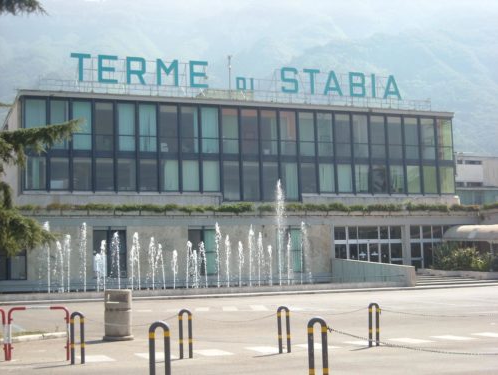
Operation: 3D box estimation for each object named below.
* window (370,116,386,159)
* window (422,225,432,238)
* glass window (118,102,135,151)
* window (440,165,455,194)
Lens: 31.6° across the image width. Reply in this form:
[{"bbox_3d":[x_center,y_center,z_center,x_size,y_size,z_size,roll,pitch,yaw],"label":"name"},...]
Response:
[{"bbox_3d":[9.174,-3.562,62.353,1.190,3.113,0.150,1,-7,-22],"label":"window"},{"bbox_3d":[12.080,2.994,59.965,0.712,0.954,0.150,1,-7,-22],"label":"window"},{"bbox_3d":[-7.487,-3.670,53.734,1.126,3.021,0.120,1,-7,-22],"label":"glass window"},{"bbox_3d":[14.463,-0.515,64.121,1.190,2.058,0.150,1,-7,-22],"label":"window"}]

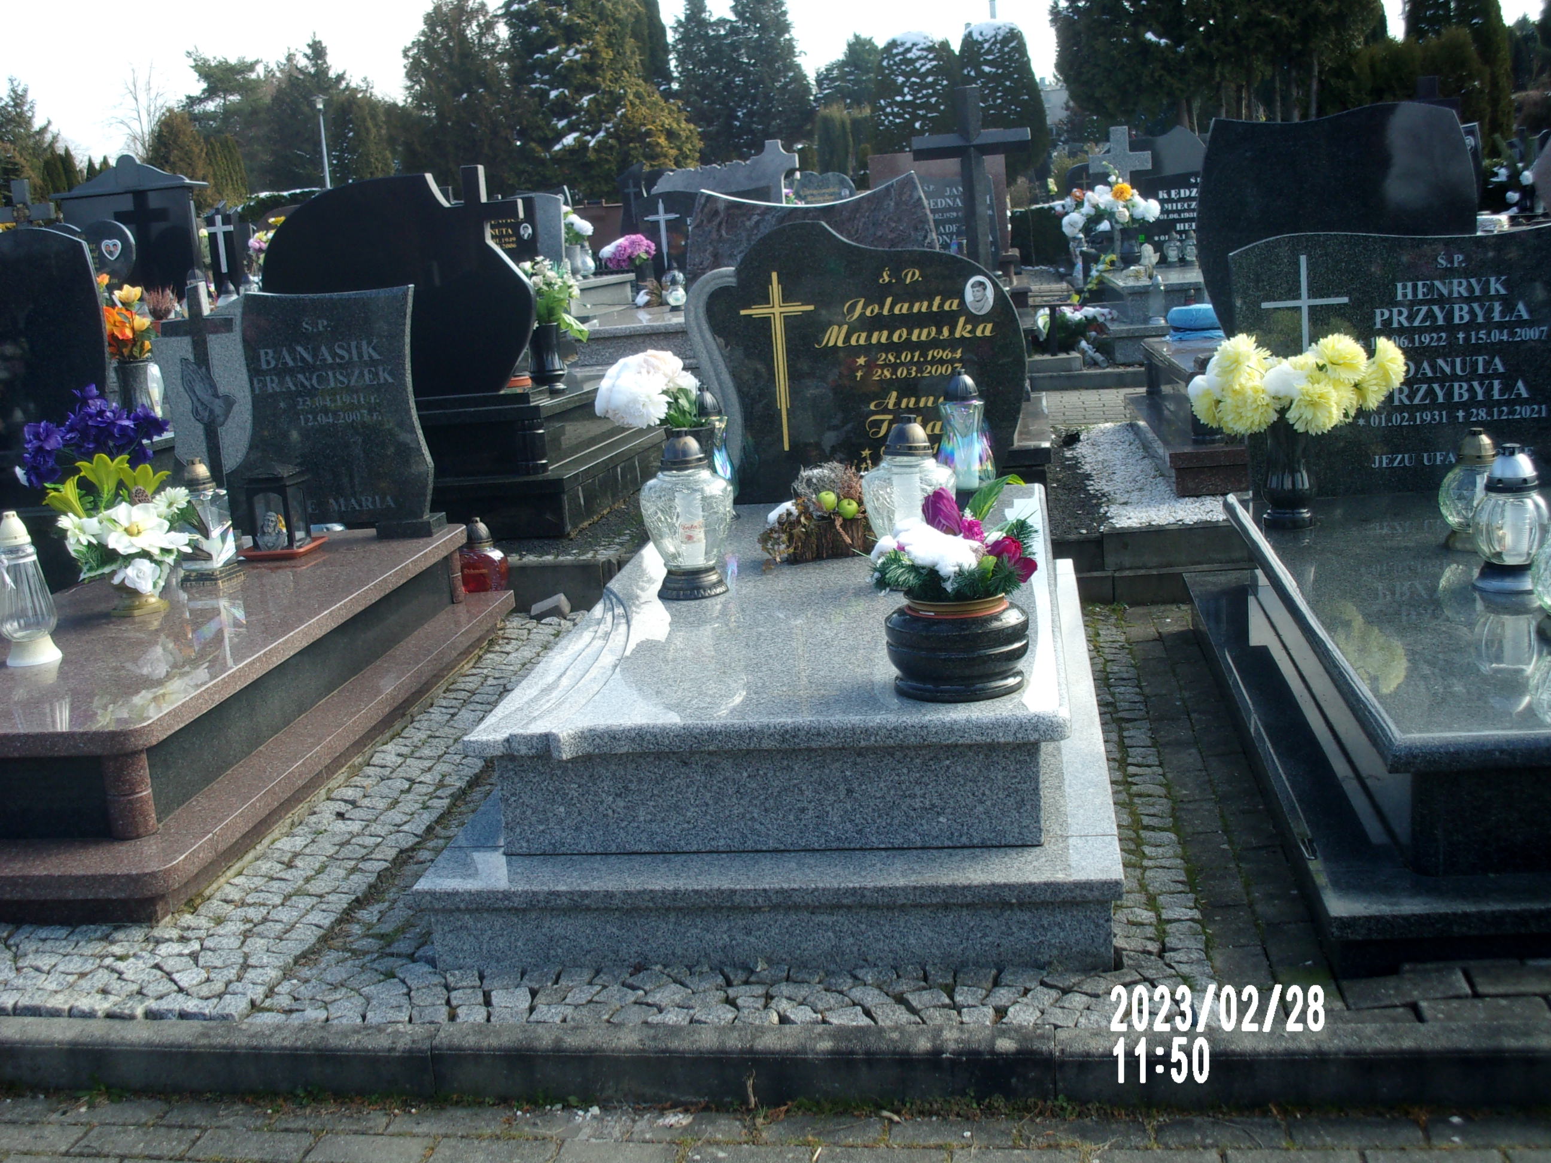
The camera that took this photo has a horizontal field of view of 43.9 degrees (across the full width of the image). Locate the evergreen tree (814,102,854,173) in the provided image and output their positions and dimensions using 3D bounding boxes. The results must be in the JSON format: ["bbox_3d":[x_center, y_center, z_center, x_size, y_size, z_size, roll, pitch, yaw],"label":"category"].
[{"bbox_3d":[1.154,-8.544,38.212,0.800,2.100,0.800,-2,11,7],"label":"evergreen tree"}]

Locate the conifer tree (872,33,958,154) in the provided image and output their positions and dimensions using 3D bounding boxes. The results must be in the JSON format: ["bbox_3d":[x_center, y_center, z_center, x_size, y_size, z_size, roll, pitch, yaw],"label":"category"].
[{"bbox_3d":[2.634,-8.649,35.951,1.750,3.050,1.750,-2,11,7],"label":"conifer tree"}]

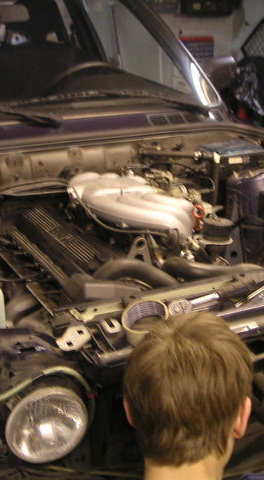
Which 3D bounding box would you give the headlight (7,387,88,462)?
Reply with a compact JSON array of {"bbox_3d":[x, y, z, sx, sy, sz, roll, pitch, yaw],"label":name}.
[{"bbox_3d":[-0.162,0.319,1.274,0.150,0.150,0.090,-9,20,-19],"label":"headlight"}]

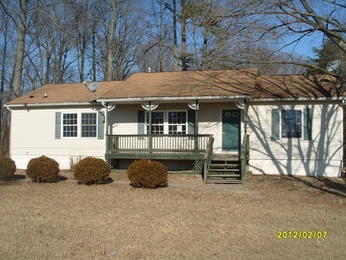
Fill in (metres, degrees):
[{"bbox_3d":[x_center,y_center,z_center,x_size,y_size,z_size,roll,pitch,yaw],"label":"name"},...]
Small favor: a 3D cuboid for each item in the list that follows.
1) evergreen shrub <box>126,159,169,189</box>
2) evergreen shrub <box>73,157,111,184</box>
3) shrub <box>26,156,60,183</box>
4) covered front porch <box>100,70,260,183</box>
[{"bbox_3d":[-1.003,1.727,13.940,1.580,1.120,1.580,0,-2,0],"label":"evergreen shrub"},{"bbox_3d":[-3.415,1.735,14.757,1.550,1.130,1.550,0,-2,13],"label":"evergreen shrub"},{"bbox_3d":[-5.713,1.739,15.445,1.460,1.140,1.460,0,-2,13],"label":"shrub"},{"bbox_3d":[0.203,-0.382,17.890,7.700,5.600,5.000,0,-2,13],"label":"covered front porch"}]

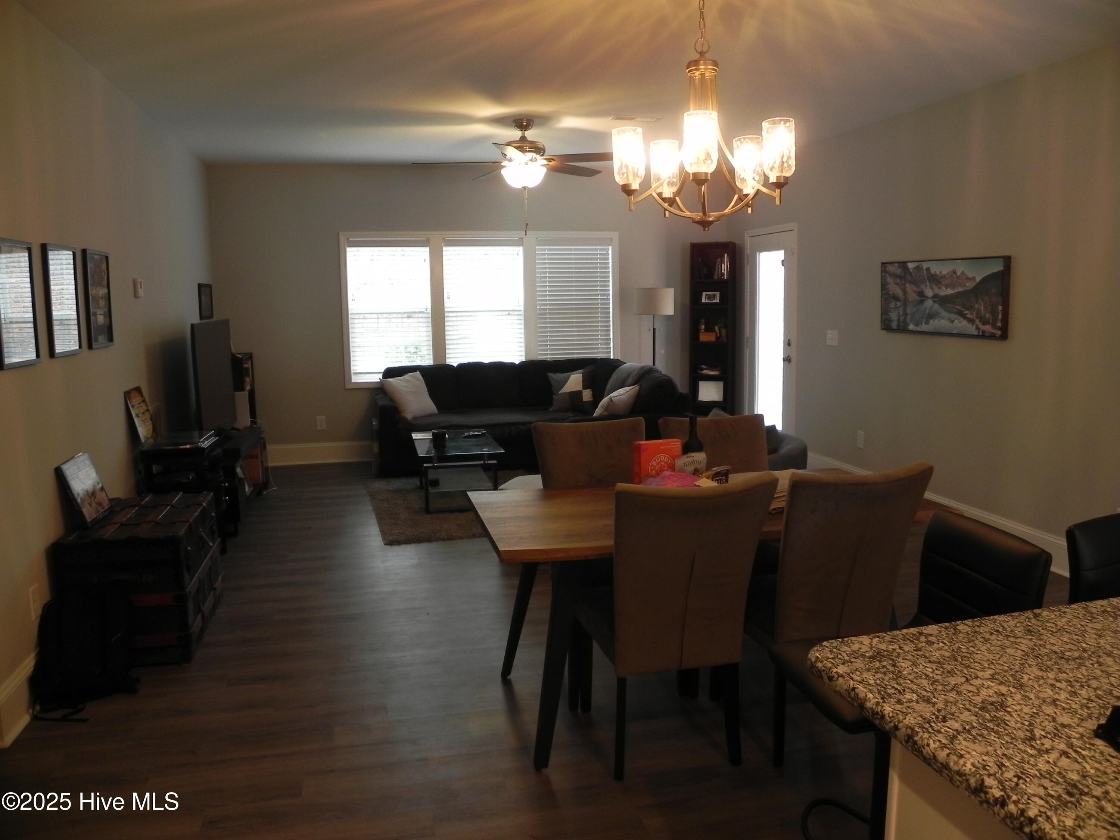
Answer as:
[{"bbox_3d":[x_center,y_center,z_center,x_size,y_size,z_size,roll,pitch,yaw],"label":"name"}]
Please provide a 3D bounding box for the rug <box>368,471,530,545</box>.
[{"bbox_3d":[-0.641,0.596,6.451,1.540,0.025,2.100,-3,9,-13],"label":"rug"}]

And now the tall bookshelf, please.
[{"bbox_3d":[1.535,-0.753,8.465,0.400,2.020,0.280,2,9,20],"label":"tall bookshelf"}]

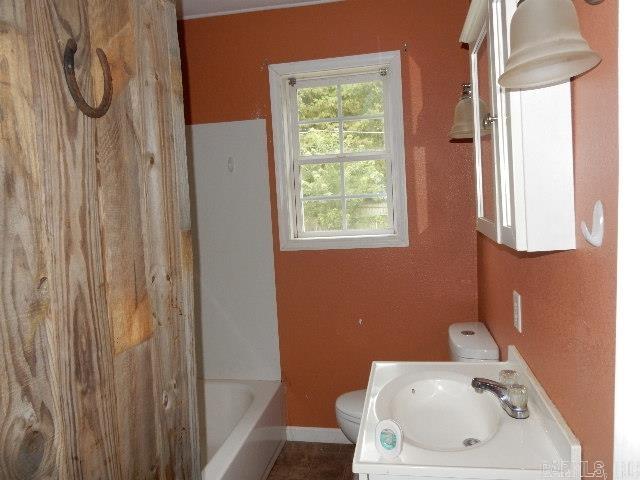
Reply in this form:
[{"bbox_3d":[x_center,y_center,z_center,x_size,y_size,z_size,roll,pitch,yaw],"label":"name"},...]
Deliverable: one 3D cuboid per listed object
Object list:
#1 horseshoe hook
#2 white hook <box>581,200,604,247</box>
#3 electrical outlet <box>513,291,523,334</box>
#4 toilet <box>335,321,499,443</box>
[{"bbox_3d":[-0.393,-0.270,0.792,0.016,0.117,0.108,-2,5,11],"label":"horseshoe hook"},{"bbox_3d":[0.499,-0.030,0.850,0.033,0.086,0.030,-2,5,11],"label":"white hook"},{"bbox_3d":[0.648,0.235,1.519,0.009,0.120,0.078,-2,5,11],"label":"electrical outlet"},{"bbox_3d":[0.422,0.795,2.108,0.705,0.740,0.400,-2,5,11],"label":"toilet"}]

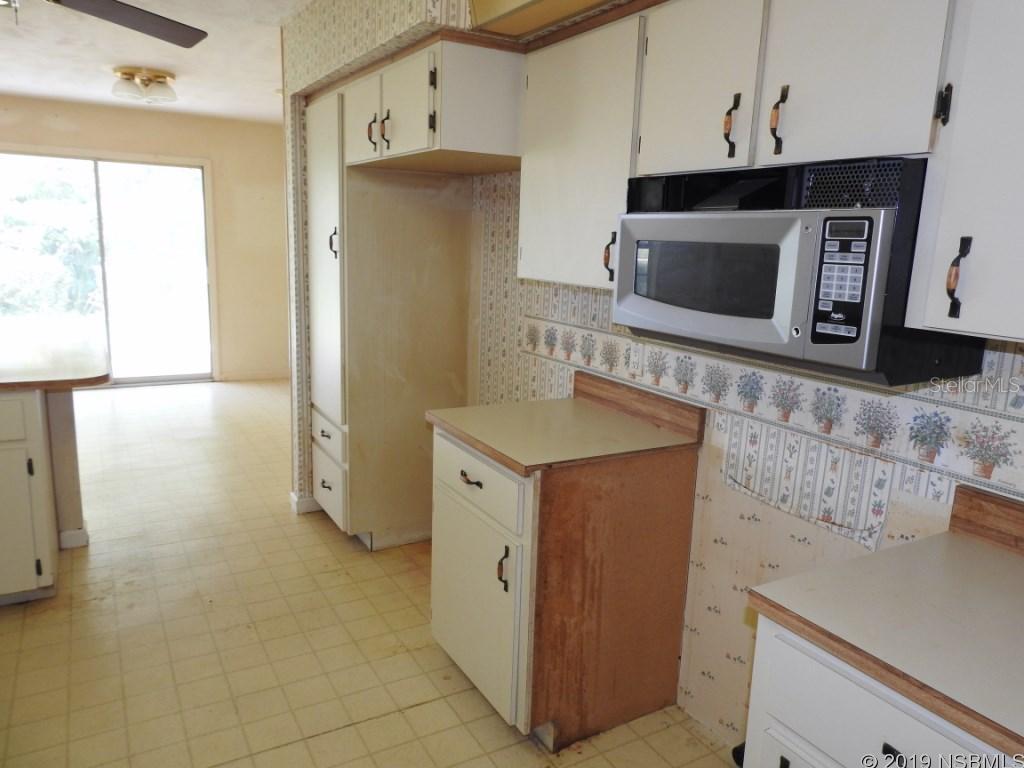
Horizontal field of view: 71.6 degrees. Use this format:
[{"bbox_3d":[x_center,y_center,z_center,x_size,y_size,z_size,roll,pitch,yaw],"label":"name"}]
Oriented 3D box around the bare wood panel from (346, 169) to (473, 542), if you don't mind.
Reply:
[{"bbox_3d":[-0.482,-0.086,3.340,0.613,1.745,0.023,-5,13,-31],"label":"bare wood panel"}]

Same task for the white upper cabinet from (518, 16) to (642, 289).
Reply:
[{"bbox_3d":[0.321,-0.684,2.258,0.321,0.734,0.638,-4,13,-30],"label":"white upper cabinet"}]

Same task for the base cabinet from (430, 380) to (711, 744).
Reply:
[{"bbox_3d":[0.135,0.534,2.377,0.645,1.013,0.642,-5,13,-31],"label":"base cabinet"}]

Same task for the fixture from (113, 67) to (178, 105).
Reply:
[{"bbox_3d":[-2.416,-1.961,4.677,0.367,0.159,0.367,-5,13,-31],"label":"fixture"}]

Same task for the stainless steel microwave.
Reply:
[{"bbox_3d":[0.637,-0.274,1.660,0.420,0.407,0.733,-5,13,-31],"label":"stainless steel microwave"}]

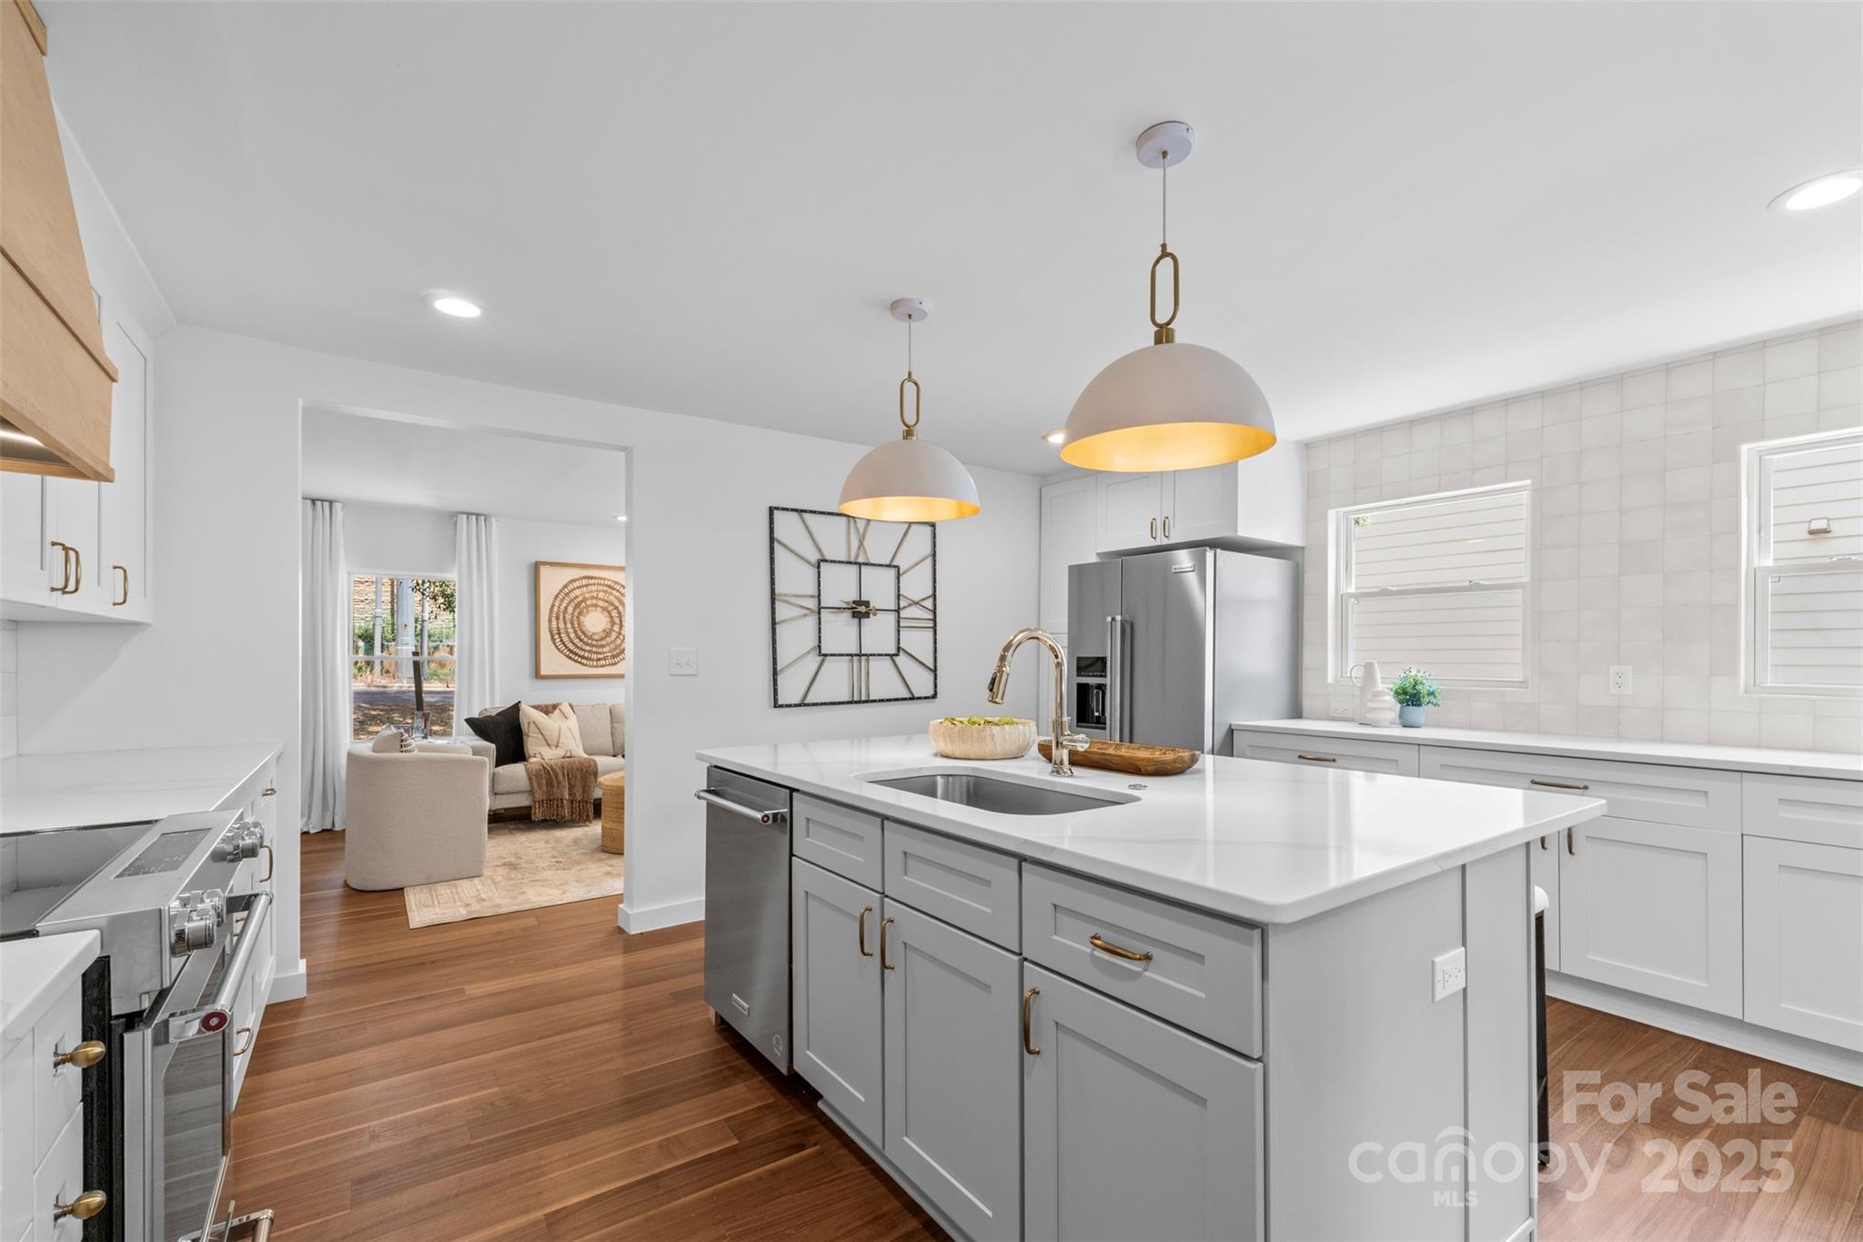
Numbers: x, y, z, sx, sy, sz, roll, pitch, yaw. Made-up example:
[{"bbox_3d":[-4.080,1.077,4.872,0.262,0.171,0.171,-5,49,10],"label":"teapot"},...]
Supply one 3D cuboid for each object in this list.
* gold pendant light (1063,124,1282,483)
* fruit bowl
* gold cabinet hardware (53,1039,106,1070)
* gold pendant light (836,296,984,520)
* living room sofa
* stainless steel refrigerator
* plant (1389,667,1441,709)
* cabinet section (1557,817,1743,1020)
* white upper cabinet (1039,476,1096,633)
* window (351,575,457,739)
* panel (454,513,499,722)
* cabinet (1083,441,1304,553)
[{"bbox_3d":[0.521,-0.746,1.756,0.462,0.705,0.462,0,-3,0],"label":"gold pendant light"},{"bbox_3d":[0.165,0.388,2.591,0.360,0.118,0.360,0,-3,0],"label":"fruit bowl"},{"bbox_3d":[-1.011,0.514,0.920,0.042,0.030,0.030,2,-3,-36],"label":"gold cabinet hardware"},{"bbox_3d":[-0.072,-0.708,2.588,0.462,0.705,0.462,0,-3,0],"label":"gold pendant light"},{"bbox_3d":[-2.634,1.126,6.378,2.200,0.850,0.900,2,-3,-36],"label":"living room sofa"},{"bbox_3d":[1.350,0.560,4.209,0.880,1.780,0.910,2,-3,-36],"label":"stainless steel refrigerator"},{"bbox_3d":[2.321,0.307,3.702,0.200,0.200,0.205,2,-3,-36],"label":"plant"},{"bbox_3d":[2.598,0.969,2.755,0.520,0.575,0.455,1,-2,-37],"label":"cabinet section"},{"bbox_3d":[1.116,-0.404,5.101,0.640,0.990,0.490,2,-3,-36],"label":"white upper cabinet"},{"bbox_3d":[-4.106,0.290,6.043,0.730,1.310,0.090,2,-3,-36],"label":"window"},{"bbox_3d":[-3.651,0.352,6.232,0.320,2.380,0.120,2,-3,-36],"label":"panel"},{"bbox_3d":[1.539,-0.681,4.524,0.640,0.550,0.950,2,-3,-36],"label":"cabinet"}]

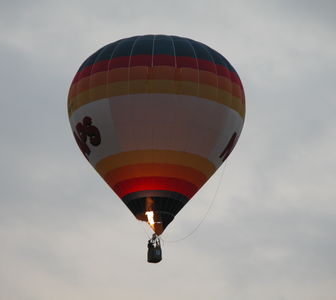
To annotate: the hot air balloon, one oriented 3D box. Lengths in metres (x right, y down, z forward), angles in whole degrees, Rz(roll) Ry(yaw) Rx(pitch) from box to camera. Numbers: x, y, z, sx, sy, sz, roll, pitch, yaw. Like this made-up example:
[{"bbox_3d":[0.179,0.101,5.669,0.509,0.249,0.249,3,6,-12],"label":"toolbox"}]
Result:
[{"bbox_3d":[-1.120,0.030,213.000,16.200,20.900,16.200,0,-14,0],"label":"hot air balloon"}]

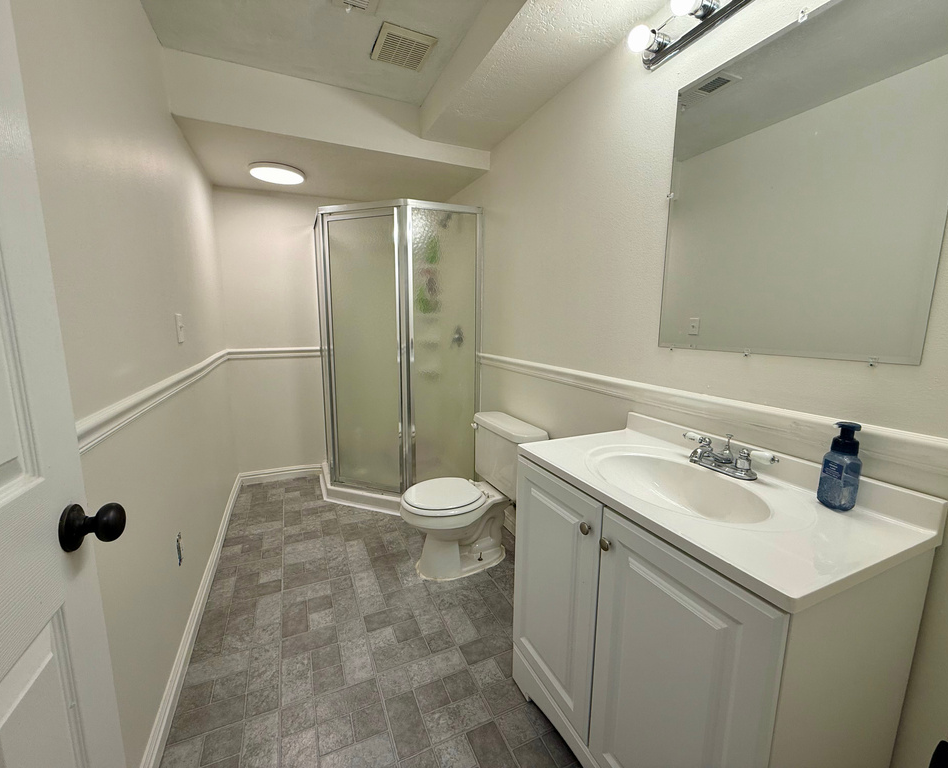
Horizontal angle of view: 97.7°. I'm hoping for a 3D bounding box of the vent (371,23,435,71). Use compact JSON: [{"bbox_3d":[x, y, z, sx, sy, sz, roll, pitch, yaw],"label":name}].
[{"bbox_3d":[-0.288,-1.372,1.689,0.213,0.021,0.248,-4,10,-23],"label":"vent"}]

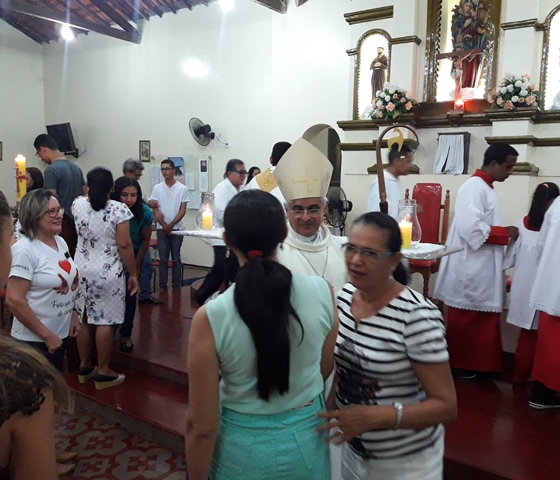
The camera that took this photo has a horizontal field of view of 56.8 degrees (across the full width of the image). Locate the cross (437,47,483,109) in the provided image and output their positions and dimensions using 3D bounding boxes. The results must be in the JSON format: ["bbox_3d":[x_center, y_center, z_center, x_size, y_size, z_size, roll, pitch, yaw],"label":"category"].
[{"bbox_3d":[2.056,-1.861,5.929,0.520,0.690,0.090,5,8,33],"label":"cross"}]

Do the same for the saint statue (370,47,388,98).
[{"bbox_3d":[1.285,-2.131,6.686,0.250,0.700,0.200,5,8,33],"label":"saint statue"}]

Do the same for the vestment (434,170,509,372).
[{"bbox_3d":[1.403,0.240,3.779,0.480,1.494,0.520,3,7,15],"label":"vestment"}]

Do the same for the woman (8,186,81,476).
[{"bbox_3d":[-1.392,0.520,3.100,0.400,1.640,0.480,0,7,0],"label":"woman"}]

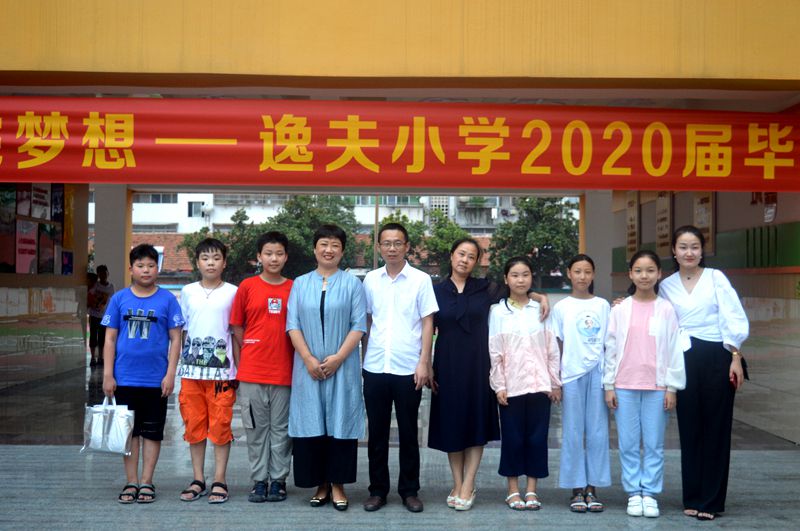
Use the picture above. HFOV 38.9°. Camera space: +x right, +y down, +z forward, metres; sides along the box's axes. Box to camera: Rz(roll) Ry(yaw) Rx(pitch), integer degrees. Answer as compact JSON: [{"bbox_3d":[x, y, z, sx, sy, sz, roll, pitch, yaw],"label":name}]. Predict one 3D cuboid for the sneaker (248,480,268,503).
[{"bbox_3d":[-0.863,1.359,6.834,0.100,0.103,0.260,0,-1,0],"label":"sneaker"}]

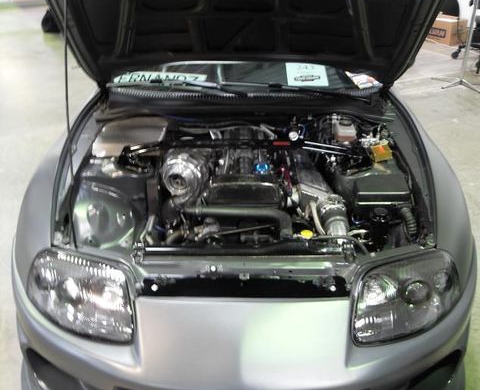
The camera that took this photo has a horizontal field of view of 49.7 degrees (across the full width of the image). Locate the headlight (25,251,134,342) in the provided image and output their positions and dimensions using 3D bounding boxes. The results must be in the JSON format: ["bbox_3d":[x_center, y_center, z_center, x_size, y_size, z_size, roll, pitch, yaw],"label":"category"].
[{"bbox_3d":[-0.545,0.329,1.750,0.400,0.200,0.290,6,28,11],"label":"headlight"}]

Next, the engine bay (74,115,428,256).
[{"bbox_3d":[0.020,0.005,2.178,1.300,0.460,0.800,0,27,0],"label":"engine bay"}]

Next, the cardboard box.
[{"bbox_3d":[3.433,-2.727,8.542,0.400,0.390,0.550,-13,30,-24],"label":"cardboard box"}]

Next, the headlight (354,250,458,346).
[{"bbox_3d":[0.562,0.329,1.750,0.400,0.200,0.290,-6,28,-11],"label":"headlight"}]

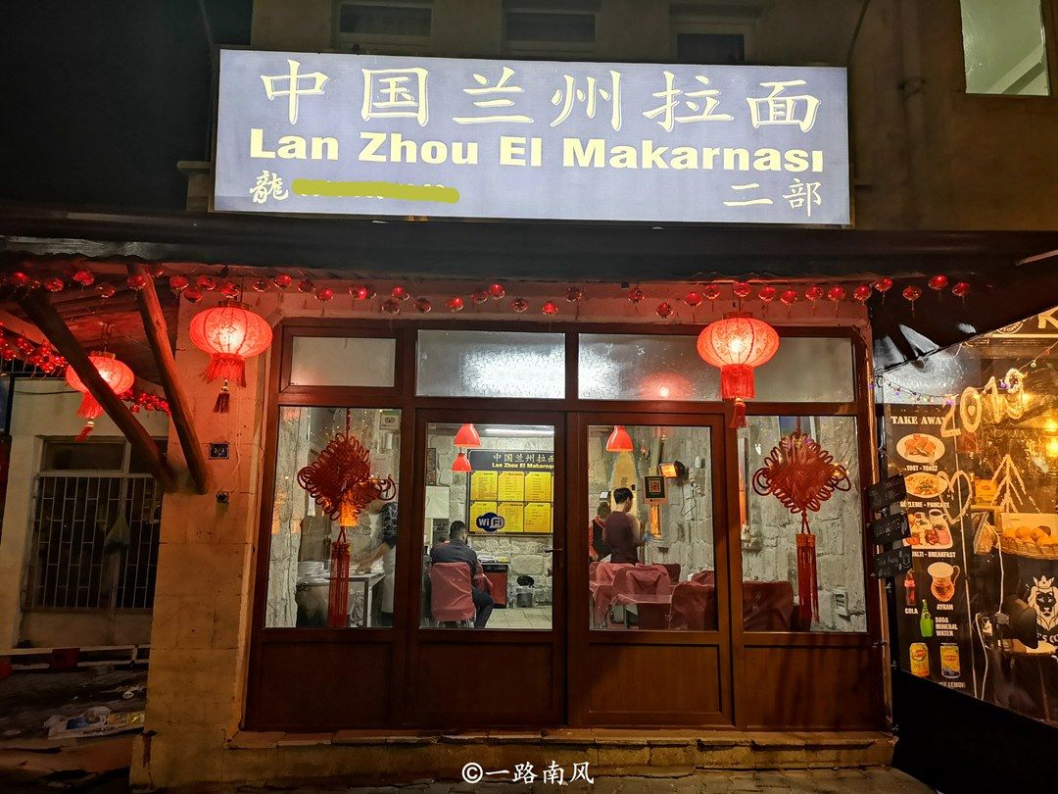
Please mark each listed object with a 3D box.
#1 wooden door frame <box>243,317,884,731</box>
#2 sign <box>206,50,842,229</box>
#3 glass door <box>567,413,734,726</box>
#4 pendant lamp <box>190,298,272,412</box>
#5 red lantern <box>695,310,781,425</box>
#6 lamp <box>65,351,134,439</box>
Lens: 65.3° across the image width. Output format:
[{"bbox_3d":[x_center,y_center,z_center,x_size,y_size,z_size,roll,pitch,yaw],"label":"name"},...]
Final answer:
[{"bbox_3d":[0.259,0.822,5.585,4.116,2.701,0.100,1,-10,-2],"label":"wooden door frame"},{"bbox_3d":[0.055,-1.680,5.464,4.123,1.070,0.170,1,-4,-2],"label":"sign"},{"bbox_3d":[0.799,1.126,5.553,1.100,2.047,0.070,1,-10,-2],"label":"glass door"},{"bbox_3d":[-1.815,-0.248,5.005,0.475,0.689,0.475,1,-10,-2],"label":"pendant lamp"},{"bbox_3d":[1.238,-0.163,4.857,0.475,0.684,0.475,1,-10,-2],"label":"red lantern"},{"bbox_3d":[-3.296,-0.013,6.322,0.475,0.683,0.475,1,-10,-2],"label":"lamp"}]

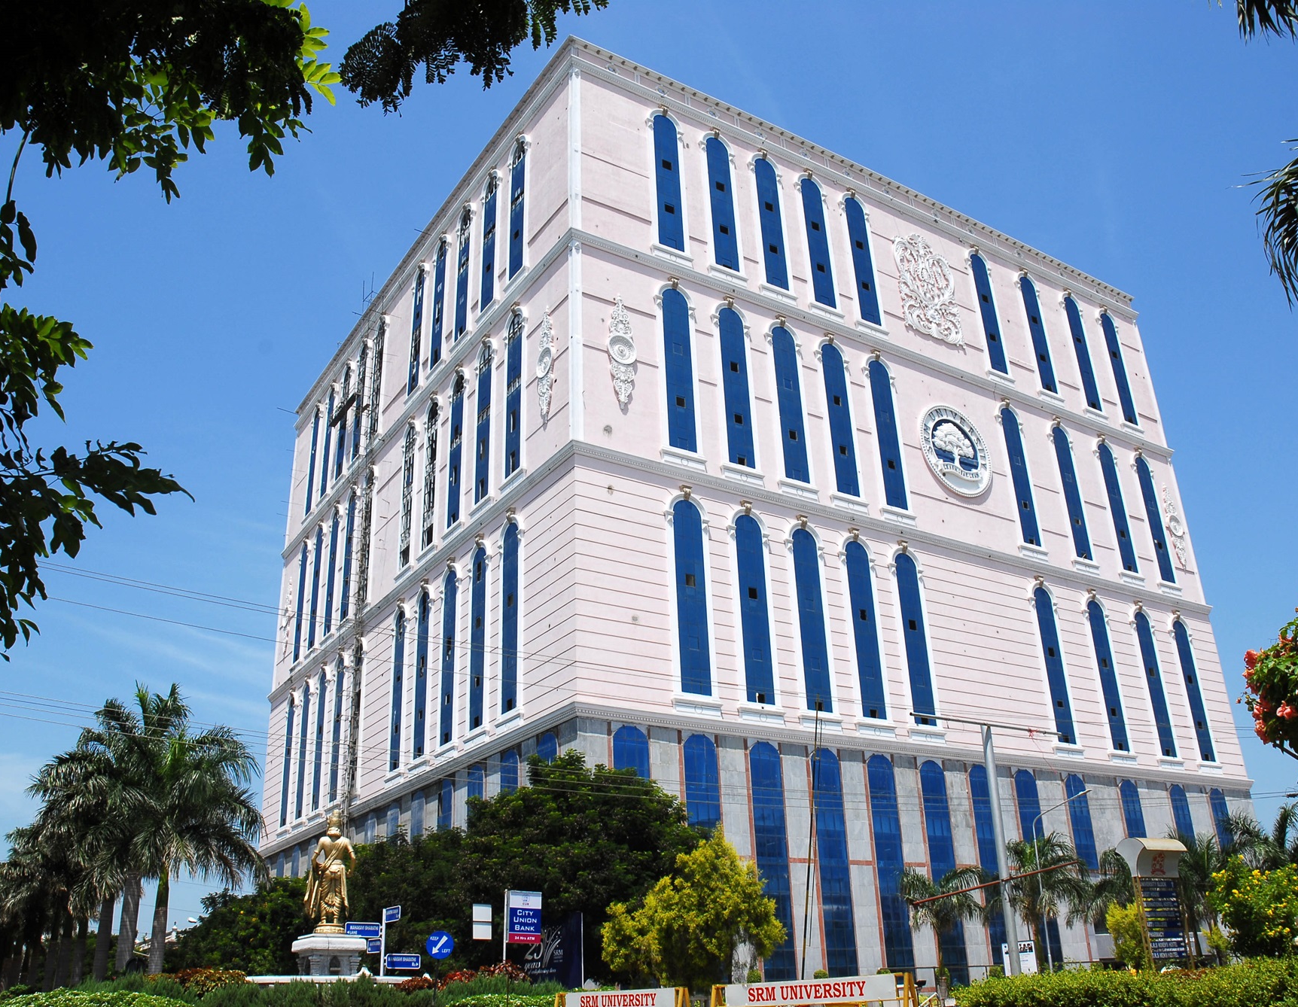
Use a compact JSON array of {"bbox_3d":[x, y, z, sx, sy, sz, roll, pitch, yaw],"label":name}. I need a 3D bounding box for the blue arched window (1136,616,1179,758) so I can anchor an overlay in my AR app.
[{"bbox_3d":[36.772,13.049,82.249,1.870,10.945,0.300,13,-28,-31],"label":"blue arched window"}]

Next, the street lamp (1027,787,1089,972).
[{"bbox_3d":[15.426,14.654,40.993,0.300,8.050,2.529,20,-32,-41],"label":"street lamp"}]

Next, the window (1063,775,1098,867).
[{"bbox_3d":[27.445,20.217,72.003,1.952,5.885,0.300,13,-28,-31],"label":"window"}]

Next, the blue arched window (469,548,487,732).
[{"bbox_3d":[-10.080,7.797,67.007,0.300,11.188,1.796,13,-29,-30],"label":"blue arched window"}]

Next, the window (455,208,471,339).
[{"bbox_3d":[-13.465,-16.899,81.797,0.300,10.700,1.880,13,-29,-31],"label":"window"}]

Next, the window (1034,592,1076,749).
[{"bbox_3d":[27.615,10.904,77.088,1.796,11.188,0.300,13,-29,-30],"label":"window"}]

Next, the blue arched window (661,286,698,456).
[{"bbox_3d":[1.721,-8.174,66.709,1.880,11.100,0.300,13,-29,-31],"label":"blue arched window"}]

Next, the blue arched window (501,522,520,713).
[{"bbox_3d":[-7.741,6.123,63.190,0.300,10.945,1.870,13,-28,-31],"label":"blue arched window"}]

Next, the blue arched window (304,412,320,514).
[{"bbox_3d":[-30.616,-3.933,103.210,0.300,9.730,1.840,13,-29,-30],"label":"blue arched window"}]

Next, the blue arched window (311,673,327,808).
[{"bbox_3d":[-26.079,18.575,89.509,0.250,11.000,2.000,13,-29,-30],"label":"blue arched window"}]

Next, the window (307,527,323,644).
[{"bbox_3d":[-29.118,7.244,99.183,0.300,11.188,1.796,13,-29,-30],"label":"window"}]

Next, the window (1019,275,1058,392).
[{"bbox_3d":[31.207,-13.880,90.900,1.870,10.725,0.300,13,-28,-31],"label":"window"}]

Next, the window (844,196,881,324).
[{"bbox_3d":[15.528,-17.806,82.129,1.796,11.188,0.300,13,-29,-30],"label":"window"}]

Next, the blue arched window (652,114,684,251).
[{"bbox_3d":[1.163,-20.865,72.502,1.880,10.800,0.300,13,-29,-31],"label":"blue arched window"}]

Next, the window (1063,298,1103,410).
[{"bbox_3d":[35.795,-12.580,93.613,1.880,10.840,0.300,13,-29,-31],"label":"window"}]

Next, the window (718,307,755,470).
[{"bbox_3d":[5.318,-7.349,68.896,1.880,11.080,0.300,13,-29,-31],"label":"window"}]

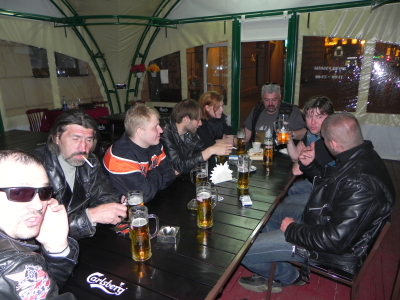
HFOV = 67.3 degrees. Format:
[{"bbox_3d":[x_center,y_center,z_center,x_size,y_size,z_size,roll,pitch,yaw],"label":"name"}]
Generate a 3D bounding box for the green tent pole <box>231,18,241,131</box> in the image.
[{"bbox_3d":[0.647,-1.117,5.390,0.135,2.307,0.135,7,16,27],"label":"green tent pole"}]

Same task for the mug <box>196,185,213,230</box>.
[{"bbox_3d":[0.041,0.254,1.406,0.114,0.200,0.074,-9,17,-29],"label":"mug"}]

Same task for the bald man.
[{"bbox_3d":[0.586,0.402,1.678,0.840,1.230,0.620,8,17,32],"label":"bald man"}]

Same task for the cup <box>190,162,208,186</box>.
[{"bbox_3d":[-0.001,0.172,1.725,0.114,0.200,0.074,-9,17,-29],"label":"cup"}]

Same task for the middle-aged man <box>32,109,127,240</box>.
[{"bbox_3d":[-0.630,0.438,1.551,0.700,1.270,0.600,10,18,37],"label":"middle-aged man"}]

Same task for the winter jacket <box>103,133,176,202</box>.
[{"bbox_3d":[-0.370,0.211,1.782,0.470,0.540,0.530,2,14,13],"label":"winter jacket"}]

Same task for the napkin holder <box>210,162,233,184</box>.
[{"bbox_3d":[0.138,0.144,1.937,0.130,0.125,0.045,-8,15,-24],"label":"napkin holder"}]

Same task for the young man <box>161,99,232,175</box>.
[{"bbox_3d":[0.020,0.242,2.309,0.660,1.250,0.520,5,16,23],"label":"young man"}]

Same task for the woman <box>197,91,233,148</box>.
[{"bbox_3d":[0.228,0.115,2.723,0.640,1.280,0.460,4,15,18],"label":"woman"}]

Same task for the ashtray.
[{"bbox_3d":[-0.132,0.361,1.278,0.078,0.031,0.078,1,14,9],"label":"ashtray"}]

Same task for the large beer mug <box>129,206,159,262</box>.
[{"bbox_3d":[-0.207,0.316,1.135,0.104,0.190,0.071,-1,14,0],"label":"large beer mug"}]

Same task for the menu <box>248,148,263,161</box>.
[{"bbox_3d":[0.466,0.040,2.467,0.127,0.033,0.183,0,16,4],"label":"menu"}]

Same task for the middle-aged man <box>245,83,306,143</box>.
[{"bbox_3d":[0.683,0.048,2.892,0.620,1.330,0.700,5,15,23],"label":"middle-aged man"}]

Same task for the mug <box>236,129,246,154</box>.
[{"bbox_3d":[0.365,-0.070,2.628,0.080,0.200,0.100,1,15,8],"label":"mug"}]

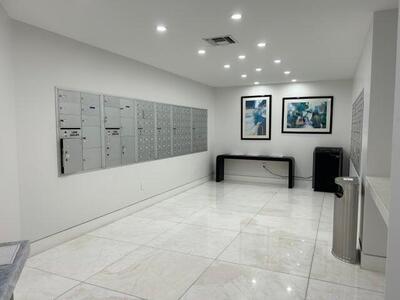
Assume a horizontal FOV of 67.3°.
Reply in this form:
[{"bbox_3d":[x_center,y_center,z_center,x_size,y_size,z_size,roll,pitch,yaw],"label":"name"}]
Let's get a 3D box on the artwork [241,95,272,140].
[{"bbox_3d":[1.384,-0.797,7.456,0.765,1.095,0.035,2,5,24],"label":"artwork"}]

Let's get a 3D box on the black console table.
[{"bbox_3d":[1.332,0.483,7.373,1.870,0.695,0.360,2,5,24],"label":"black console table"}]

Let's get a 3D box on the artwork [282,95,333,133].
[{"bbox_3d":[2.469,-0.806,6.964,1.100,0.838,0.035,2,5,24],"label":"artwork"}]

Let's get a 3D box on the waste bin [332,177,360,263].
[{"bbox_3d":[1.589,0.739,3.287,0.245,0.810,0.460,2,5,24],"label":"waste bin"}]

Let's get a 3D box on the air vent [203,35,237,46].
[{"bbox_3d":[0.248,-1.338,3.720,0.350,0.025,0.350,2,5,24],"label":"air vent"}]

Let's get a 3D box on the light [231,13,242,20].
[{"bbox_3d":[0.351,-1.279,2.888,0.120,0.030,0.120,0,4,0],"label":"light"}]

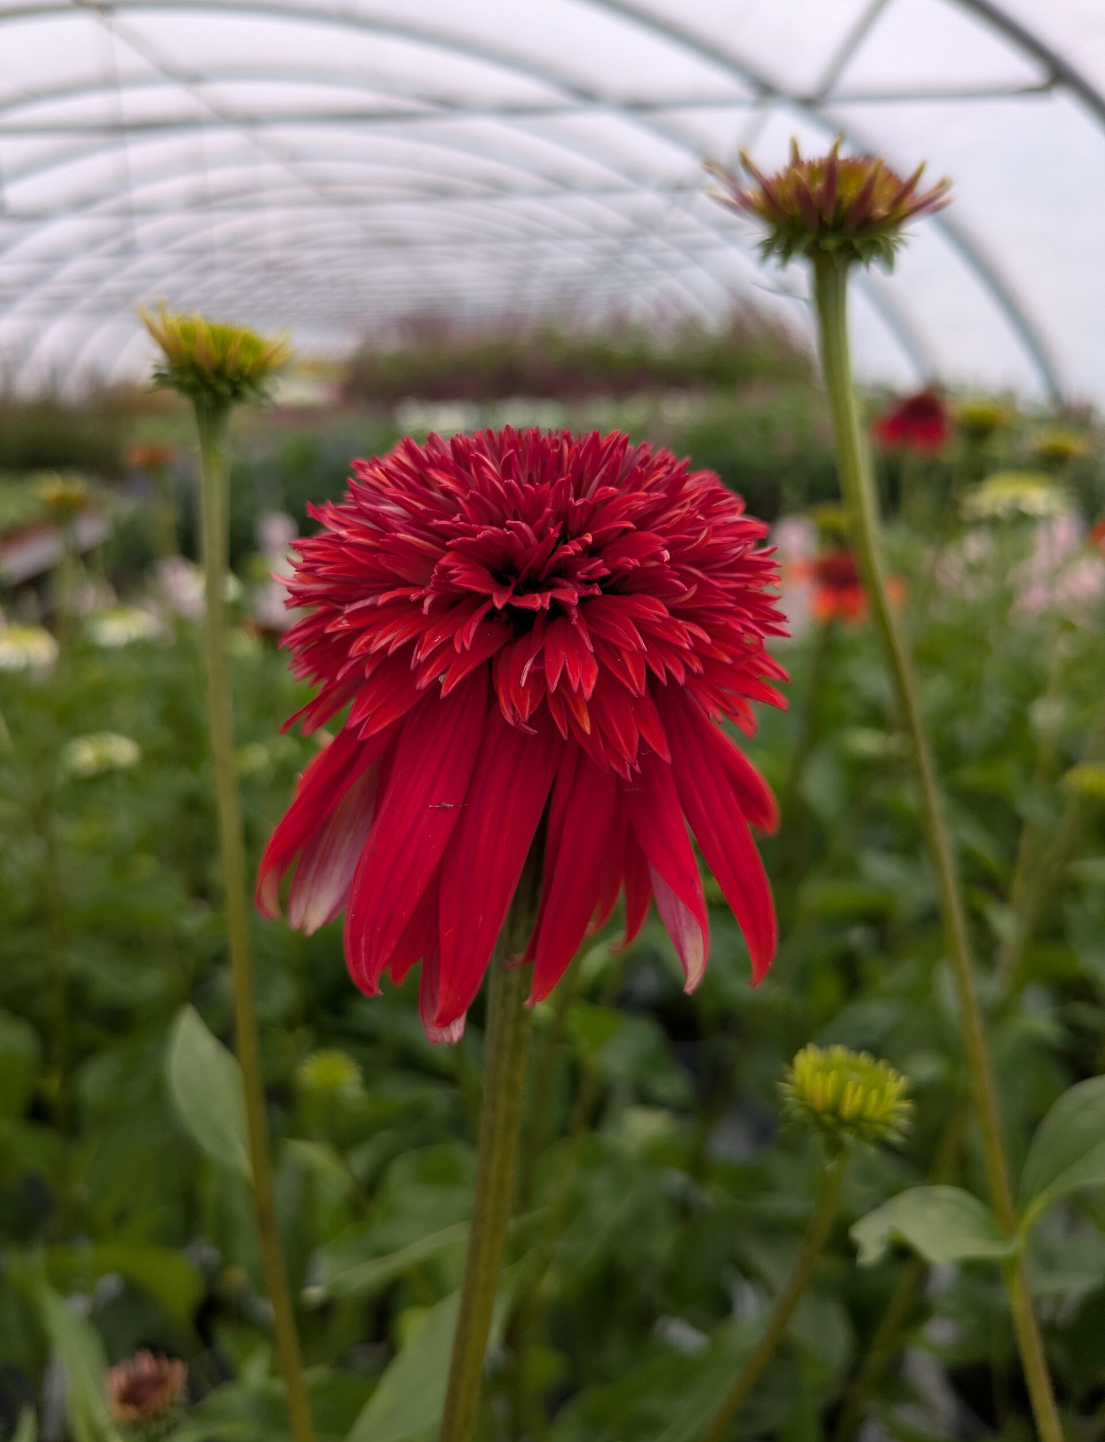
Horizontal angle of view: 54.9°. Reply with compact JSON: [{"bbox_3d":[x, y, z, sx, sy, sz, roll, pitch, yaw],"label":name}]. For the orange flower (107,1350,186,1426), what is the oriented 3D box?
[{"bbox_3d":[-0.145,0.239,0.380,0.025,0.017,0.025,0,18,0],"label":"orange flower"}]

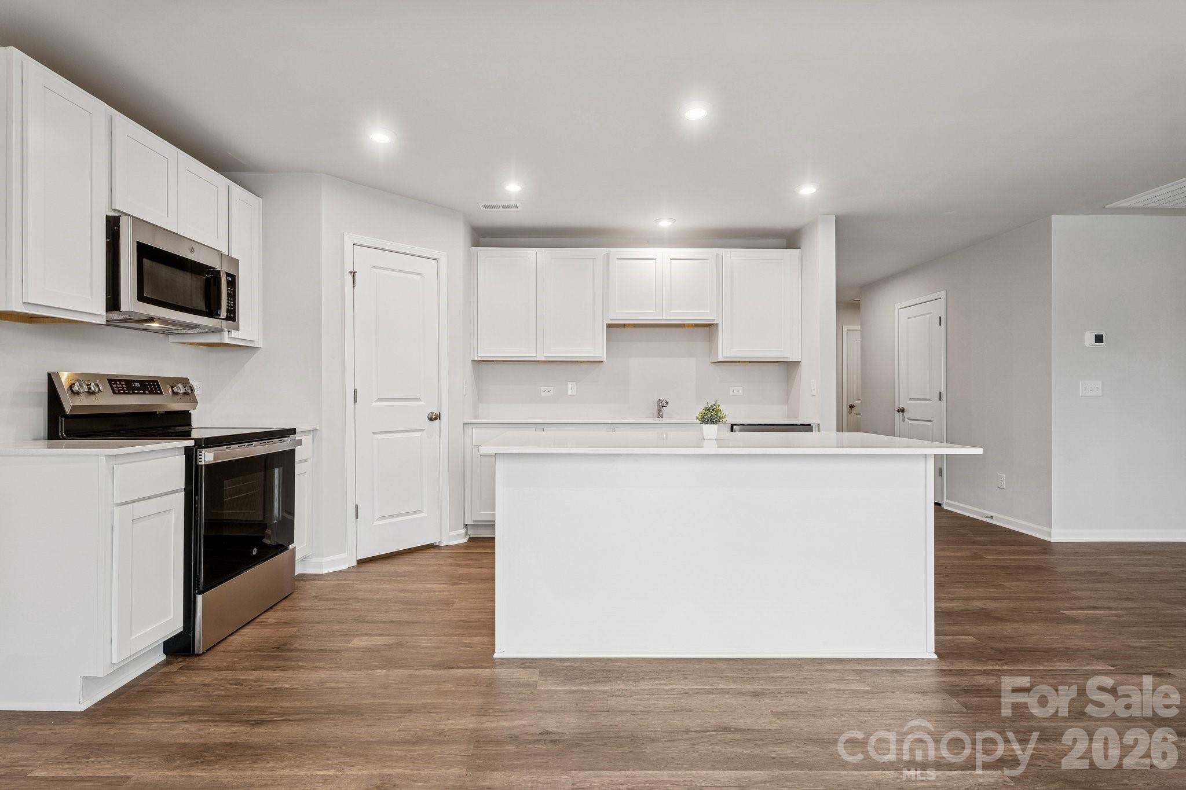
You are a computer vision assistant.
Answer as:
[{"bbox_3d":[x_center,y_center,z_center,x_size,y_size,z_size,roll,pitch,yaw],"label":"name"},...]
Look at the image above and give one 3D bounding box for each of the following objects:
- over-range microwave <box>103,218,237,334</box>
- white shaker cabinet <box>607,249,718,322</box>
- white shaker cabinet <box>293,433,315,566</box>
[{"bbox_3d":[-2.145,-0.550,2.555,0.440,0.410,0.710,0,0,0],"label":"over-range microwave"},{"bbox_3d":[0.560,-0.881,4.399,0.906,0.606,0.324,0,0,-1],"label":"white shaker cabinet"},{"bbox_3d":[-1.989,0.630,3.055,0.627,0.843,0.299,0,0,-1],"label":"white shaker cabinet"}]

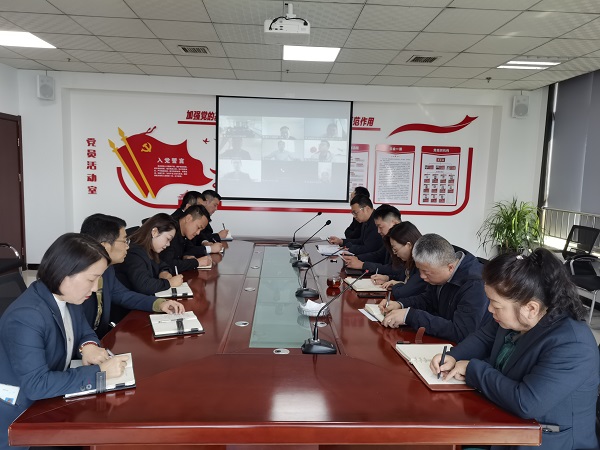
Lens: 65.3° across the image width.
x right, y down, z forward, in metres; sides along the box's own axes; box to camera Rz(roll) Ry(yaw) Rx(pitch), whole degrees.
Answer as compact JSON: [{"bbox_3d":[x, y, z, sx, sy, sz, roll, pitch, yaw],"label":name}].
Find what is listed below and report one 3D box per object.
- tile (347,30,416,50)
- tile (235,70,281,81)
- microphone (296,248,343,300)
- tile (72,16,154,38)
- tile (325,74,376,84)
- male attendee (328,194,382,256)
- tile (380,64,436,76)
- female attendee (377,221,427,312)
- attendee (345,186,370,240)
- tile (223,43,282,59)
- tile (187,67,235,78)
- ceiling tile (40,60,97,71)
[{"bbox_3d":[0.742,-1.724,4.345,0.600,0.020,0.600,2,6,-3],"label":"tile"},{"bbox_3d":[-0.544,-1.959,6.107,0.600,0.015,0.600,2,6,-3],"label":"tile"},{"bbox_3d":[0.117,0.258,2.679,0.273,0.298,0.110,1,6,-3],"label":"microphone"},{"bbox_3d":[-1.654,-1.787,4.223,0.600,0.020,0.600,2,6,-3],"label":"tile"},{"bbox_3d":[0.654,-1.924,6.164,0.600,0.015,0.600,2,6,-3],"label":"tile"},{"bbox_3d":[0.600,0.379,4.152,0.700,1.280,0.520,1,6,-11],"label":"male attendee"},{"bbox_3d":[1.284,-1.842,5.572,0.600,0.020,0.600,1,6,-3],"label":"tile"},{"bbox_3d":[0.672,0.566,2.982,0.620,1.200,0.490,1,6,-8],"label":"female attendee"},{"bbox_3d":[0.662,0.283,4.747,0.570,1.338,0.520,1,6,-3],"label":"attendee"},{"bbox_3d":[-0.483,-1.823,4.881,0.600,0.020,0.600,1,6,-3],"label":"tile"},{"bbox_3d":[-1.141,-1.965,6.041,0.600,0.020,0.600,2,6,-3],"label":"tile"},{"bbox_3d":[-2.944,-2.009,5.947,0.600,0.020,0.600,1,6,-3],"label":"ceiling tile"}]

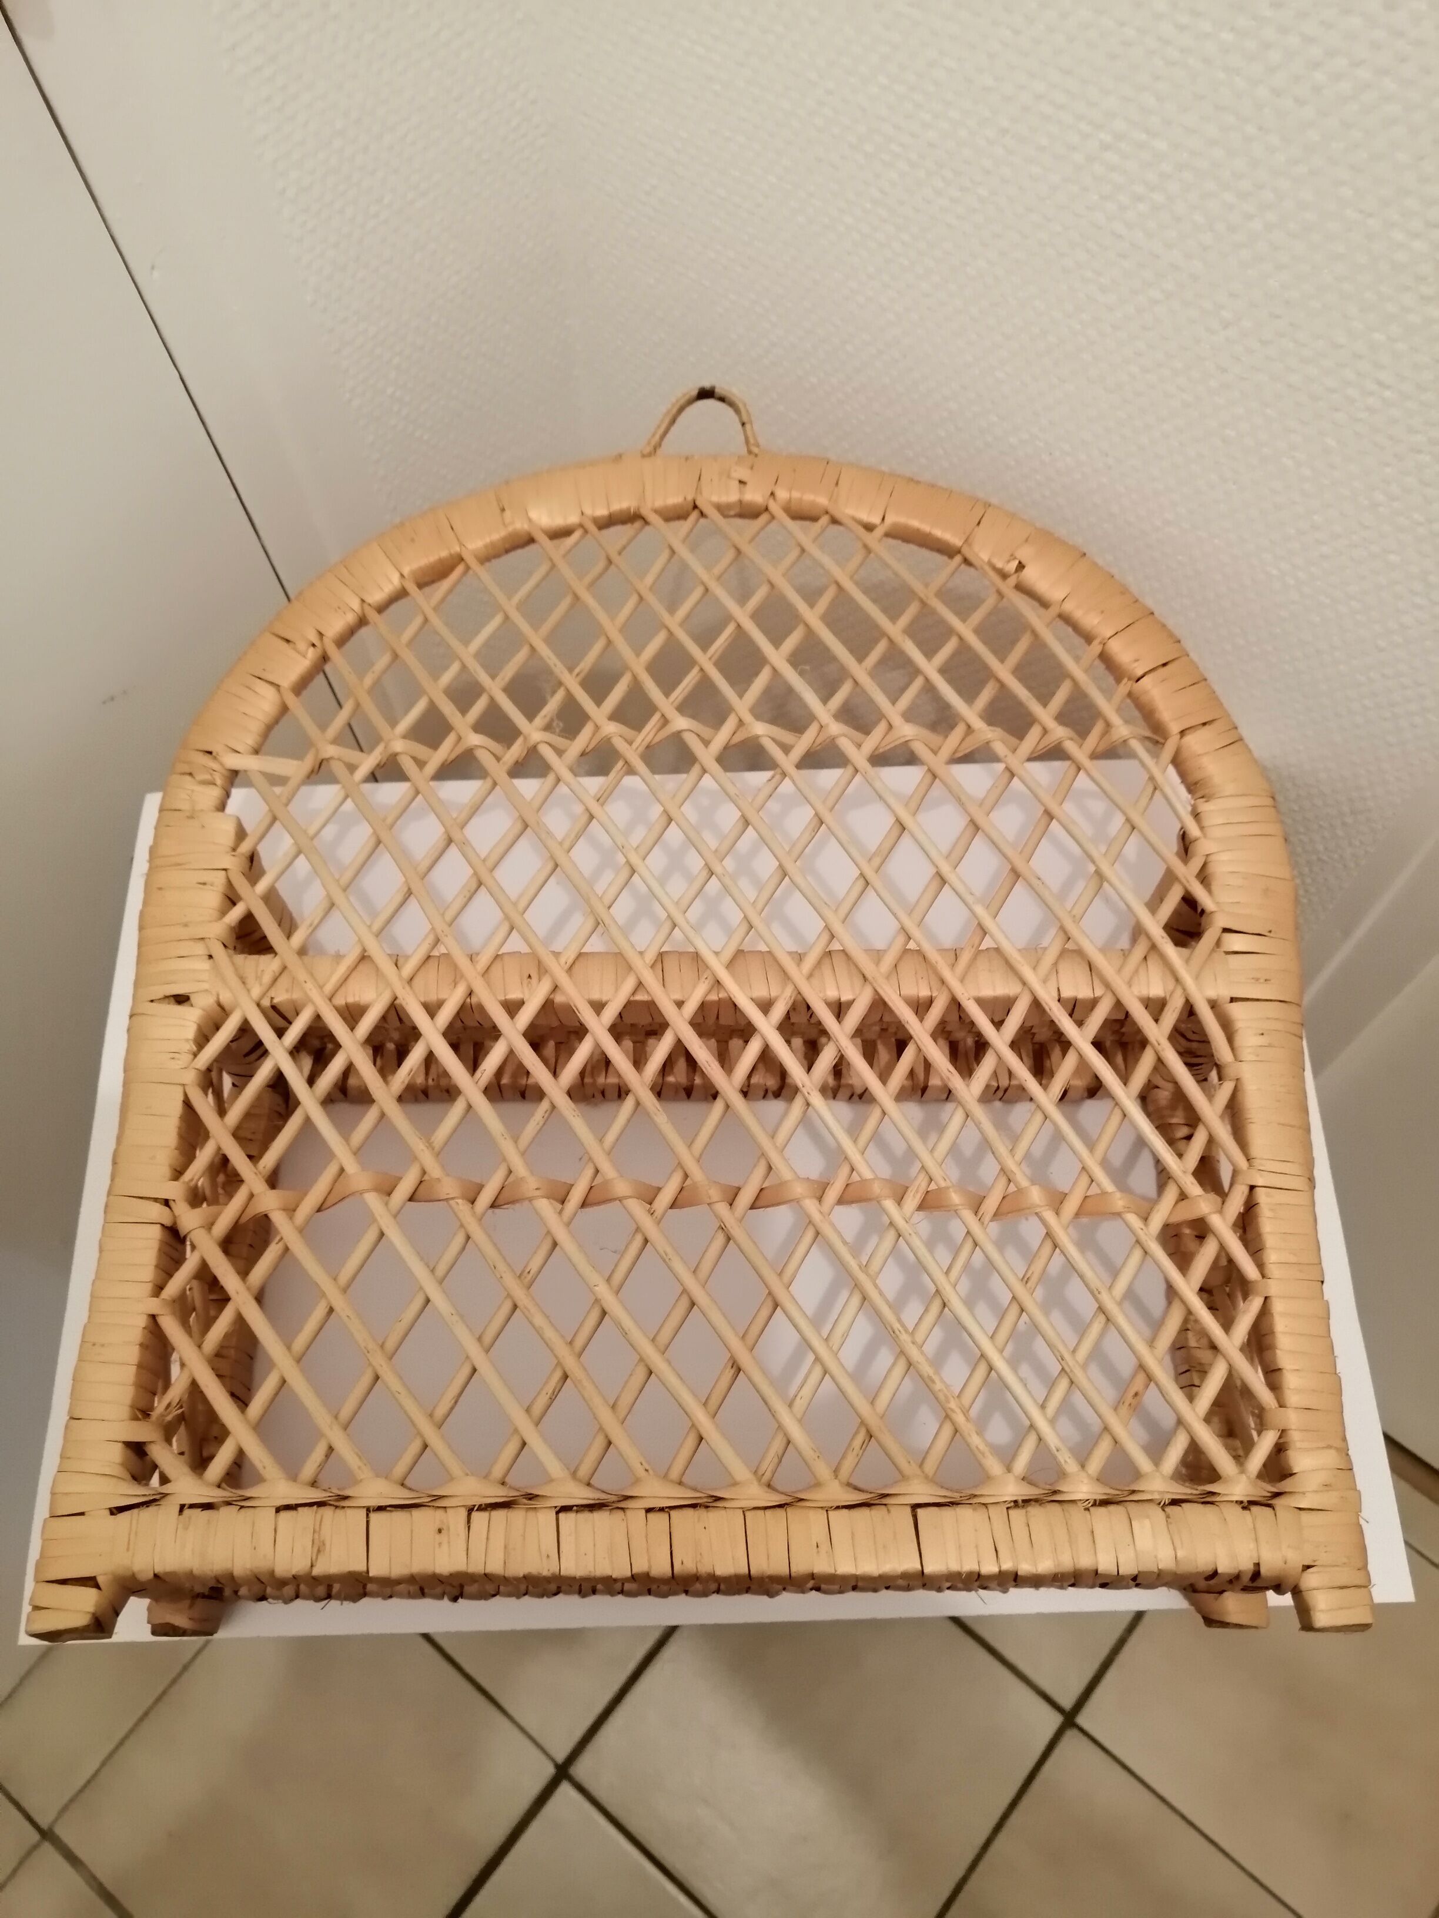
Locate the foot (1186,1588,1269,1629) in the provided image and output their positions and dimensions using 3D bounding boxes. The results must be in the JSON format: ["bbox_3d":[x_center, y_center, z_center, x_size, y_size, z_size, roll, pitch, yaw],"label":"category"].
[{"bbox_3d":[0.212,0.266,0.600,0.022,0.024,0.022,0,71,0],"label":"foot"}]

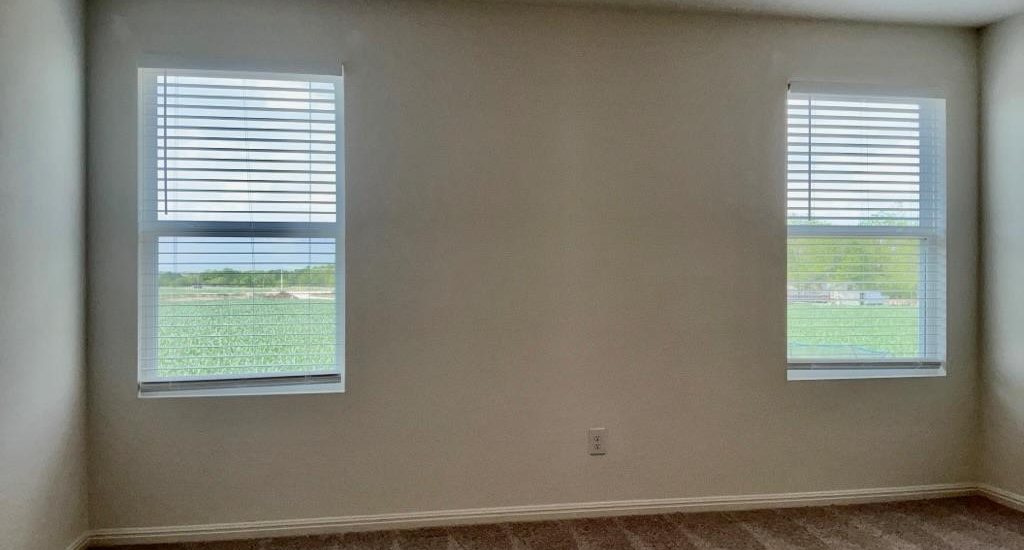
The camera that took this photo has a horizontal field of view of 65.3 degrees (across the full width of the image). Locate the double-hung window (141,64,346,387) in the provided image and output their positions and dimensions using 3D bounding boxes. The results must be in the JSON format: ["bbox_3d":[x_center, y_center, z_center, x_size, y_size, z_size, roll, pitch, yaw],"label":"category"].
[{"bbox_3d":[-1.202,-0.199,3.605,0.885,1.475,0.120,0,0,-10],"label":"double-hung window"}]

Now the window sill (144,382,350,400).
[{"bbox_3d":[-1.197,0.544,3.596,0.890,0.027,0.110,0,0,-10],"label":"window sill"}]

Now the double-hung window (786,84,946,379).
[{"bbox_3d":[1.807,-0.232,4.094,0.875,1.470,0.065,0,0,-10],"label":"double-hung window"}]

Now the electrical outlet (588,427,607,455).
[{"bbox_3d":[0.411,0.799,3.824,0.077,0.123,0.009,0,0,-10],"label":"electrical outlet"}]

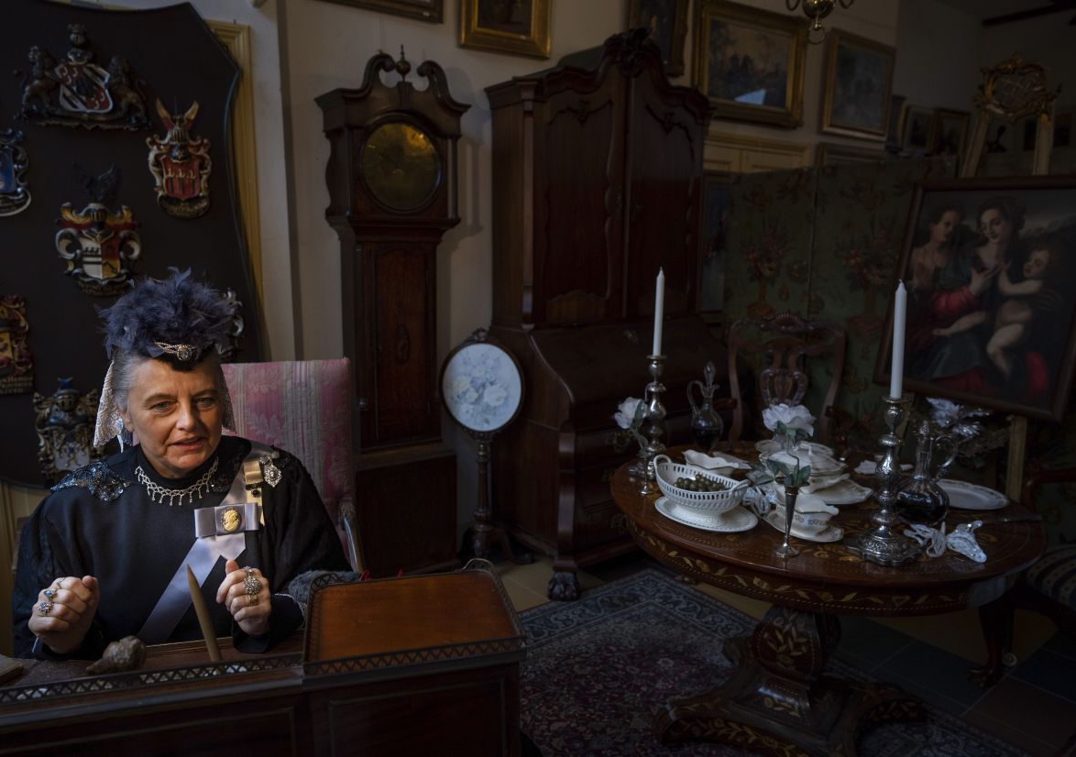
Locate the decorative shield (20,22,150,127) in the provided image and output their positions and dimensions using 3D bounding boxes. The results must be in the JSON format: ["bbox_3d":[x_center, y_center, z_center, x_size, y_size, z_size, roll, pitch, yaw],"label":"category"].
[{"bbox_3d":[-1.568,-1.041,2.611,0.379,0.348,0.070,-7,13,-31],"label":"decorative shield"}]

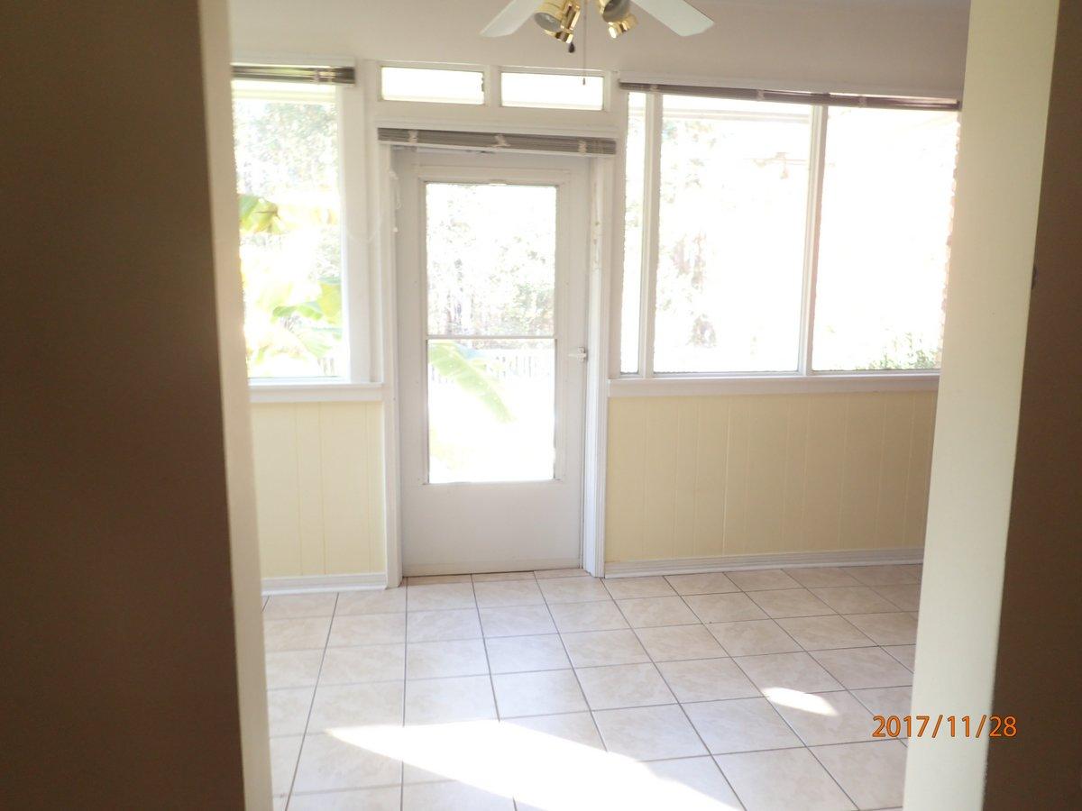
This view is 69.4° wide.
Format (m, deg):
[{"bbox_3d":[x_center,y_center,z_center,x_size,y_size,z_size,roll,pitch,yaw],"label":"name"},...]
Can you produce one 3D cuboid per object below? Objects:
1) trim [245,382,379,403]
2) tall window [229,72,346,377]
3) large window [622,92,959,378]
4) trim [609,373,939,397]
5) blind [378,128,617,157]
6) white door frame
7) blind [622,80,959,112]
[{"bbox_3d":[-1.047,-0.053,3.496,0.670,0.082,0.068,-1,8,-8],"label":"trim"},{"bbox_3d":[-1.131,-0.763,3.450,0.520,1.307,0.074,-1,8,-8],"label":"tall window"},{"bbox_3d":[1.223,-0.805,3.784,1.688,1.340,0.080,-1,8,-8],"label":"large window"},{"bbox_3d":[1.175,-0.098,3.810,1.734,0.084,0.068,-1,8,-8],"label":"trim"},{"bbox_3d":[-0.181,-1.171,3.467,1.061,0.073,0.049,-1,8,-8],"label":"blind"},{"bbox_3d":[-0.211,-0.162,3.700,1.059,2.039,0.145,-1,8,-8],"label":"white door frame"},{"bbox_3d":[1.184,-1.422,3.607,1.684,0.052,0.049,-1,8,-8],"label":"blind"}]

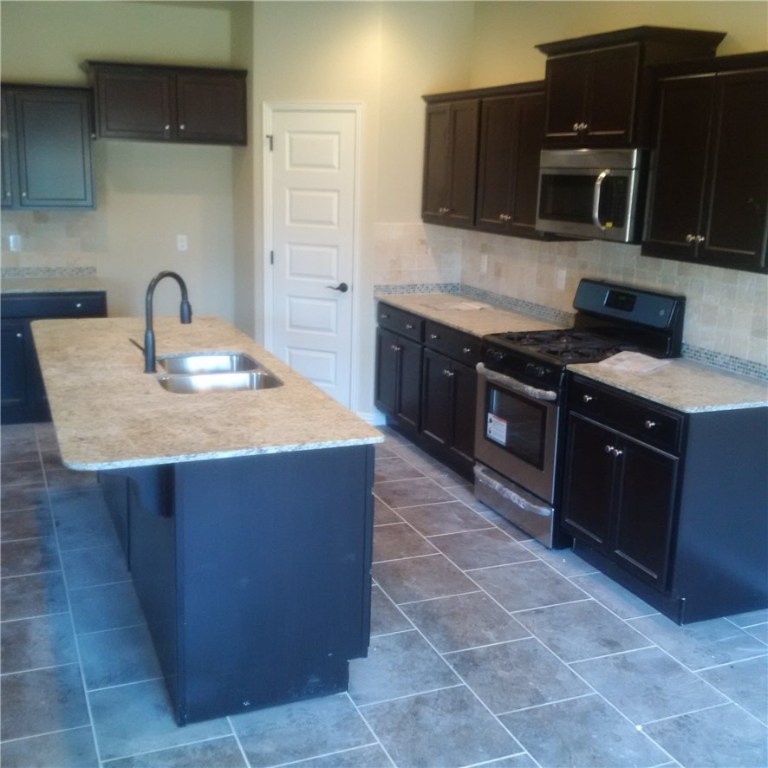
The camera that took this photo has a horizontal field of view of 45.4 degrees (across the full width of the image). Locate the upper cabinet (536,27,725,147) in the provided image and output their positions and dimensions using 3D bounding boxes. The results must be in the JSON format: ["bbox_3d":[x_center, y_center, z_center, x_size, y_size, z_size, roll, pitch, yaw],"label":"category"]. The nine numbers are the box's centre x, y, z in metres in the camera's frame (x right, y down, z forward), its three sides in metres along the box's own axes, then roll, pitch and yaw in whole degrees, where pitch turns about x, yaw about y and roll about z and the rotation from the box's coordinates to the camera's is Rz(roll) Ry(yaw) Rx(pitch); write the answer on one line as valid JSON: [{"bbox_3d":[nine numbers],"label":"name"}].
[{"bbox_3d":[1.108,-1.352,4.309,0.427,0.491,0.854,-4,15,-22],"label":"upper cabinet"}]

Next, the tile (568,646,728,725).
[{"bbox_3d":[0.927,1.056,3.226,0.402,0.010,0.402,-4,15,-22],"label":"tile"}]

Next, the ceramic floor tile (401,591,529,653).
[{"bbox_3d":[0.317,0.947,3.641,0.405,0.010,0.405,-4,14,-22],"label":"ceramic floor tile"}]

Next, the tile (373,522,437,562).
[{"bbox_3d":[0.004,0.760,4.358,0.402,0.010,0.402,-4,15,-22],"label":"tile"}]

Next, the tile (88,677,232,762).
[{"bbox_3d":[-0.734,1.073,2.983,0.405,0.010,0.405,-4,14,-22],"label":"tile"}]

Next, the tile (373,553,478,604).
[{"bbox_3d":[0.159,0.856,4.007,0.405,0.010,0.405,-4,14,-22],"label":"tile"}]

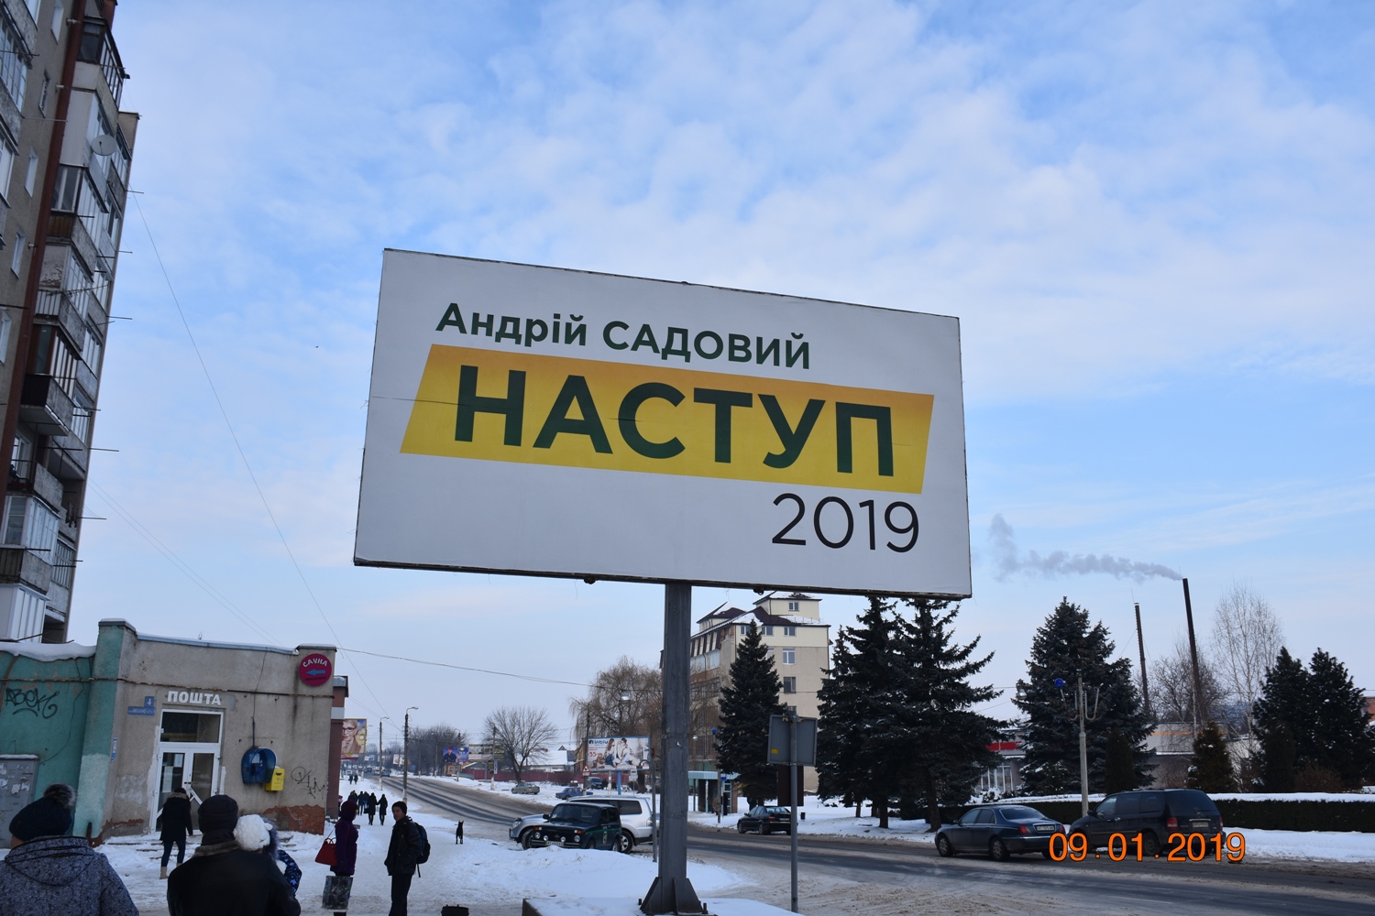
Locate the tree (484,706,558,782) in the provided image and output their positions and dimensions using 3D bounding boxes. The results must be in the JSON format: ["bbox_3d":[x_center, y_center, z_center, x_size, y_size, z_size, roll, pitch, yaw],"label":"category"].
[{"bbox_3d":[-23.100,40.510,161.351,10.438,10.862,10.438,3,-15,-7],"label":"tree"}]

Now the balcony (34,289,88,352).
[{"bbox_3d":[-21.062,-4.519,38.241,1.000,1.000,3.150,5,-15,-15],"label":"balcony"}]

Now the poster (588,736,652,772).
[{"bbox_3d":[-6.103,26.642,103.092,6.100,3.100,0.300,-5,-17,16],"label":"poster"}]

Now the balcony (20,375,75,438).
[{"bbox_3d":[-21.436,-1.690,38.391,0.820,1.170,2.900,4,-17,-13],"label":"balcony"}]

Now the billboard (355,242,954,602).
[{"bbox_3d":[-0.047,-0.259,11.600,6.100,3.100,0.300,4,-17,-14],"label":"billboard"}]

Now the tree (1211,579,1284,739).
[{"bbox_3d":[37.547,15.927,76.835,4.971,14.757,4.971,-6,-16,25],"label":"tree"}]

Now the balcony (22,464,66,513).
[{"bbox_3d":[-21.451,1.007,37.606,0.820,1.100,2.900,4,-17,-13],"label":"balcony"}]

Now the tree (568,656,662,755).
[{"bbox_3d":[-6.518,29.451,126.830,12.129,14.718,12.129,1,-14,-3],"label":"tree"}]

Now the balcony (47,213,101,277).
[{"bbox_3d":[-21.042,-7.147,38.986,1.000,1.000,3.150,5,-15,-15],"label":"balcony"}]

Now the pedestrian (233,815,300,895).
[{"bbox_3d":[-2.129,2.245,5.781,0.420,0.850,0.380,9,-19,-29],"label":"pedestrian"}]

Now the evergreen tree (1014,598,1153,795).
[{"bbox_3d":[21.035,13.316,61.422,7.371,11.432,7.371,-4,-15,18],"label":"evergreen tree"}]

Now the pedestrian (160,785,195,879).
[{"bbox_3d":[-9.489,6.980,21.404,0.580,1.640,0.500,9,-16,-28],"label":"pedestrian"}]

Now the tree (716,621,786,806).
[{"bbox_3d":[4.245,16.361,72.493,4.758,12.006,4.758,0,-14,3],"label":"tree"}]

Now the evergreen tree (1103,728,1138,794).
[{"bbox_3d":[21.076,15.446,55.641,1.600,4.576,1.600,0,-16,0],"label":"evergreen tree"}]

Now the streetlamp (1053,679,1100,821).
[{"bbox_3d":[14.449,10.865,41.824,1.500,5.885,1.300,0,-16,0],"label":"streetlamp"}]

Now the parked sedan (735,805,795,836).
[{"bbox_3d":[4.173,18.996,60.174,1.720,1.400,4.450,5,-15,-17],"label":"parked sedan"}]

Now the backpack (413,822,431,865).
[{"bbox_3d":[-3.415,4.916,14.600,0.240,0.500,0.320,10,-19,-29],"label":"backpack"}]

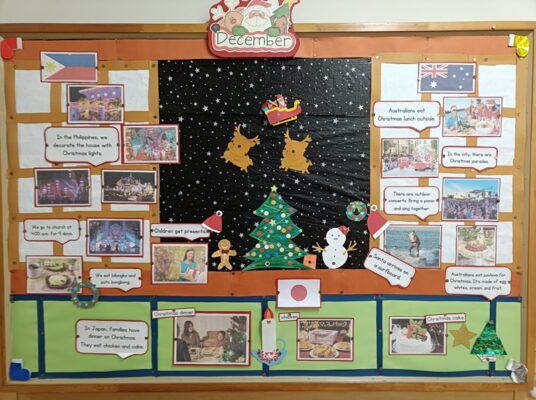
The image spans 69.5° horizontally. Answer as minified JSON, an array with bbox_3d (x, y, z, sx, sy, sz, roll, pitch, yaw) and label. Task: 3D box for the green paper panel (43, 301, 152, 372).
[{"bbox_3d":[-0.582,0.468,1.316,0.375,0.247,0.008,0,2,0],"label":"green paper panel"}]

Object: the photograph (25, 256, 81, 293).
[{"bbox_3d":[-0.766,0.270,1.385,0.201,0.136,0.008,0,2,0],"label":"photograph"}]

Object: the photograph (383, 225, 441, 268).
[{"bbox_3d":[0.499,0.162,1.335,0.201,0.149,0.008,0,2,0],"label":"photograph"}]

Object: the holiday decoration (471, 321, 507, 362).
[{"bbox_3d":[0.769,0.491,1.344,0.130,0.146,0.012,0,2,0],"label":"holiday decoration"}]

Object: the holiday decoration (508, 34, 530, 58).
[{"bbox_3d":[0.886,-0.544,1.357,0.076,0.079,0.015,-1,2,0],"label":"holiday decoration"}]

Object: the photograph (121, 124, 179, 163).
[{"bbox_3d":[-0.401,-0.190,1.326,0.199,0.133,0.008,0,2,0],"label":"photograph"}]

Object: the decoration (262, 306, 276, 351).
[{"bbox_3d":[0.006,0.448,1.344,0.050,0.156,0.012,0,2,0],"label":"decoration"}]

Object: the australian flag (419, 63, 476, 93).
[{"bbox_3d":[0.612,-0.415,1.318,0.196,0.102,0.008,1,2,0],"label":"australian flag"}]

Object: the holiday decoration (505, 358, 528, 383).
[{"bbox_3d":[0.848,0.585,1.304,0.078,0.086,0.025,0,2,0],"label":"holiday decoration"}]

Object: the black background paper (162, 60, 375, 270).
[{"bbox_3d":[-0.010,-0.117,1.328,0.728,0.726,0.010,0,2,0],"label":"black background paper"}]

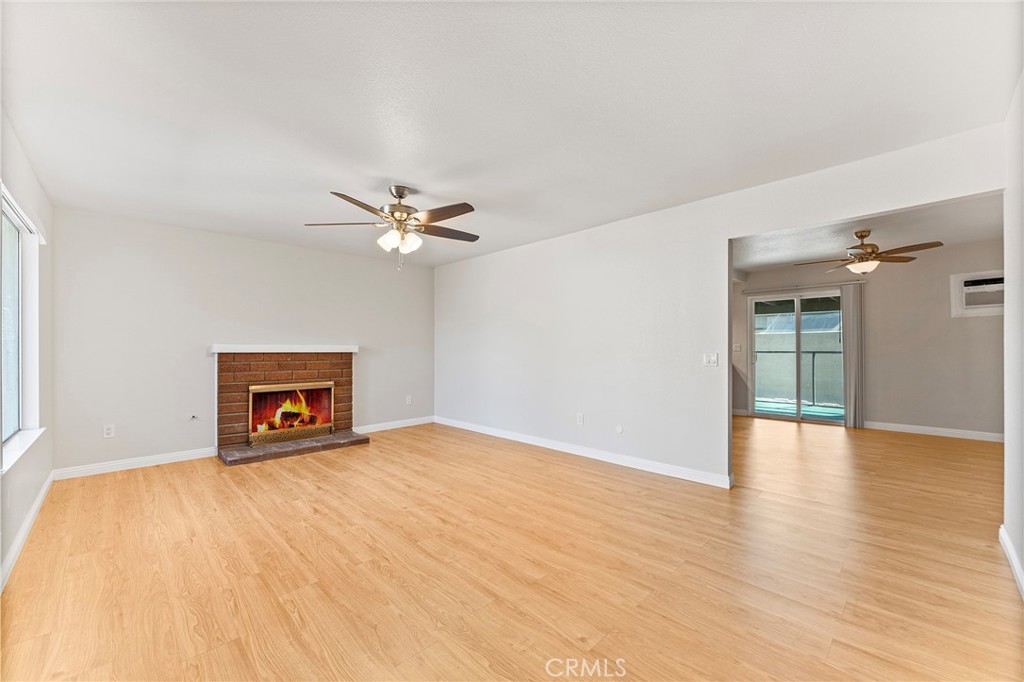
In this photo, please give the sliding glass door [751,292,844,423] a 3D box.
[{"bbox_3d":[4.498,0.253,6.255,0.100,2.030,1.420,0,-1,-44],"label":"sliding glass door"}]

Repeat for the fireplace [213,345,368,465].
[{"bbox_3d":[-2.501,0.659,4.675,1.570,1.210,0.550,0,-1,-44],"label":"fireplace"}]

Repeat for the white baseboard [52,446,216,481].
[{"bbox_3d":[-3.636,1.203,3.933,1.185,0.092,0.018,0,-1,-44],"label":"white baseboard"}]

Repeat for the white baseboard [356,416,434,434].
[{"bbox_3d":[-1.679,1.228,5.849,1.290,0.095,0.018,0,-1,-44],"label":"white baseboard"}]

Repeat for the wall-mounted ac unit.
[{"bbox_3d":[5.896,-0.570,4.801,0.160,0.535,0.800,0,-1,-44],"label":"wall-mounted ac unit"}]

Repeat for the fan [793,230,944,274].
[{"bbox_3d":[3.878,-0.972,4.404,1.280,0.470,1.280,0,-1,-44],"label":"fan"}]

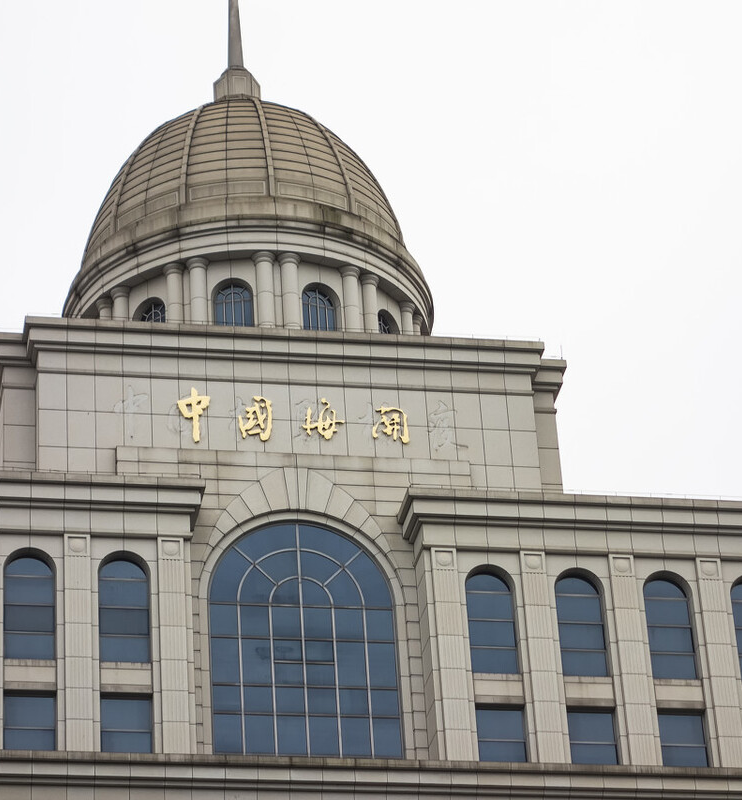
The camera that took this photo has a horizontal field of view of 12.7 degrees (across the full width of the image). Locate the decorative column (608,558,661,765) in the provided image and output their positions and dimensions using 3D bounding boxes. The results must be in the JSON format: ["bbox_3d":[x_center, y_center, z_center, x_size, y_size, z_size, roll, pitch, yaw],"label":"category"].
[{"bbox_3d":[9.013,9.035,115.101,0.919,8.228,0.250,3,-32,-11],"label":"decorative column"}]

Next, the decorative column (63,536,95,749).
[{"bbox_3d":[-10.119,8.372,115.216,0.957,8.321,0.264,3,-30,-11],"label":"decorative column"}]

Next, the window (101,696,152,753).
[{"bbox_3d":[-8.109,10.994,110.998,1.756,2.057,0.250,3,-32,-11],"label":"window"}]

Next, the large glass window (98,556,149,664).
[{"bbox_3d":[-8.724,7.437,116.896,1.782,4.042,0.165,3,-30,-11],"label":"large glass window"}]

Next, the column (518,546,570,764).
[{"bbox_3d":[6.059,9.129,118.420,0.957,8.321,0.264,3,-30,-11],"label":"column"}]

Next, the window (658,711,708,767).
[{"bbox_3d":[10.794,11.855,114.528,1.735,2.036,0.250,3,-32,-11],"label":"window"}]

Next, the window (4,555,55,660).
[{"bbox_3d":[-11.958,7.286,116.256,1.782,4.042,0.165,3,-30,-11],"label":"window"}]

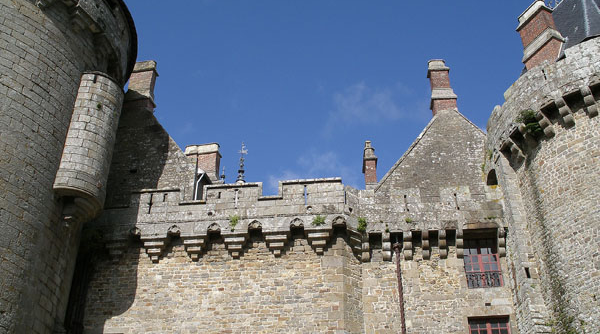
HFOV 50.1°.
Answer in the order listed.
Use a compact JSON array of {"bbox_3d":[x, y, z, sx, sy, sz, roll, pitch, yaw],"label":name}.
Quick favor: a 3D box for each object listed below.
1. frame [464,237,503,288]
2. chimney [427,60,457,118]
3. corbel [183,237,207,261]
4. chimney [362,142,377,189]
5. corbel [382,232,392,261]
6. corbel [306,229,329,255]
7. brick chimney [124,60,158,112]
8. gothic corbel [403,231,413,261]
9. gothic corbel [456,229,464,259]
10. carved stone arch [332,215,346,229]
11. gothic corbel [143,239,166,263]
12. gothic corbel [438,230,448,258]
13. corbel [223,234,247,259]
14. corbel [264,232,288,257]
[{"bbox_3d":[5.917,3.099,20.853,1.098,1.758,0.150,-3,-32,7],"label":"frame"},{"bbox_3d":[6.618,-3.637,29.854,1.141,2.913,0.660,-2,-29,4],"label":"chimney"},{"bbox_3d":[-3.412,2.692,21.082,0.743,0.638,0.550,-3,-32,7],"label":"corbel"},{"bbox_3d":[3.536,0.105,31.888,0.677,2.643,0.950,-2,-29,4],"label":"chimney"},{"bbox_3d":[2.879,2.624,21.086,0.291,0.749,0.600,-3,-32,7],"label":"corbel"},{"bbox_3d":[0.637,2.428,20.616,0.731,0.590,0.550,-3,-32,7],"label":"corbel"},{"bbox_3d":[-7.965,-3.968,32.368,1.375,2.989,0.600,-4,-29,7],"label":"brick chimney"},{"bbox_3d":[3.551,2.577,21.010,0.282,0.771,0.600,-3,-32,7],"label":"gothic corbel"},{"bbox_3d":[6.462,3.103,25.827,0.325,1.101,0.420,-3,-29,6],"label":"gothic corbel"},{"bbox_3d":[1.356,1.899,21.876,0.474,0.467,0.250,-3,-31,6],"label":"carved stone arch"},{"bbox_3d":[-5.996,3.492,26.462,0.900,0.906,0.357,-4,-29,7],"label":"gothic corbel"},{"bbox_3d":[5.790,3.113,25.908,0.311,1.106,0.420,-3,-29,6],"label":"gothic corbel"},{"bbox_3d":[-2.068,2.600,20.930,0.740,0.613,0.550,-3,-32,7],"label":"corbel"},{"bbox_3d":[-0.714,2.518,20.770,0.767,0.613,0.550,-3,-32,7],"label":"corbel"}]

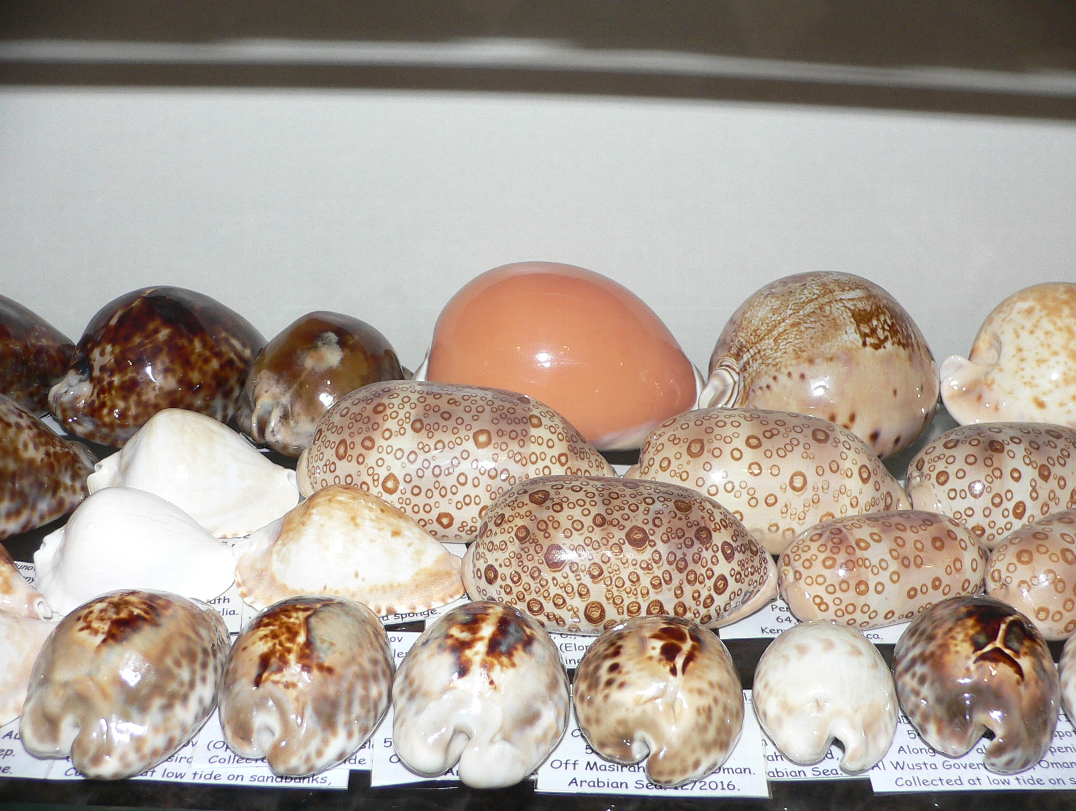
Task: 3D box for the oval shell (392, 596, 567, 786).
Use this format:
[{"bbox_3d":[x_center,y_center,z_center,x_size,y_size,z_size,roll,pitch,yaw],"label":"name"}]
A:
[{"bbox_3d":[-0.014,0.066,0.265,0.043,0.031,0.055,3,25,2],"label":"oval shell"}]

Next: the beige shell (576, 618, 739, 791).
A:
[{"bbox_3d":[0.030,0.069,0.271,0.040,0.029,0.051,3,26,6],"label":"beige shell"}]

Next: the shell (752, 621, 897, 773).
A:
[{"bbox_3d":[0.072,0.069,0.271,0.034,0.026,0.045,4,25,5],"label":"shell"}]

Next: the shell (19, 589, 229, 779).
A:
[{"bbox_3d":[-0.099,0.063,0.266,0.044,0.033,0.057,7,25,12],"label":"shell"}]

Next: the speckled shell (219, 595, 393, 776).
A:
[{"bbox_3d":[-0.056,0.064,0.268,0.042,0.031,0.053,3,25,2],"label":"speckled shell"}]

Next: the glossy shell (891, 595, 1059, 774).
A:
[{"bbox_3d":[0.110,0.066,0.274,0.039,0.031,0.053,6,26,11],"label":"glossy shell"}]

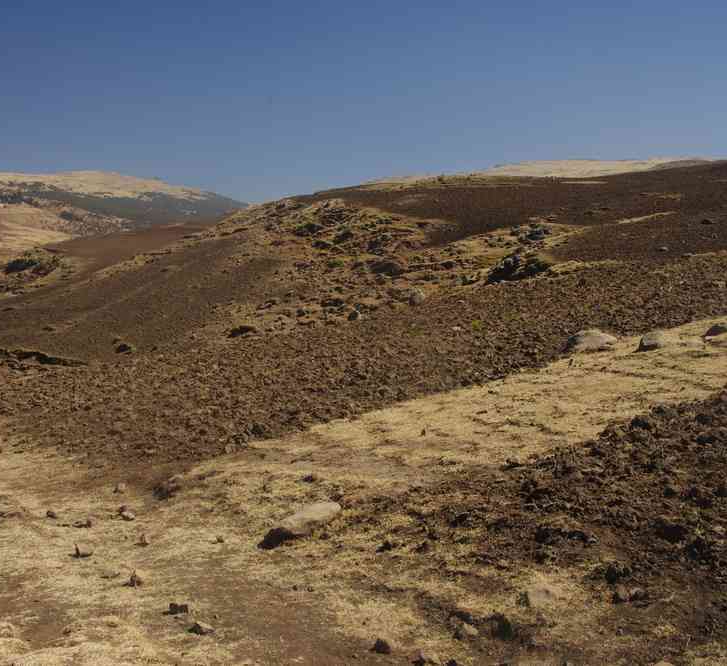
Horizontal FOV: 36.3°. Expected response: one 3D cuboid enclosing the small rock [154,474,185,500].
[{"bbox_3d":[-1.626,1.295,9.300,0.250,0.180,0.210,0,3,0],"label":"small rock"}]

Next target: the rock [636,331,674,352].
[{"bbox_3d":[5.393,0.157,20.500,0.680,0.370,0.550,0,3,0],"label":"rock"}]

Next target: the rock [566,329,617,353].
[{"bbox_3d":[4.220,0.139,20.500,0.900,0.400,0.650,0,3,0],"label":"rock"}]

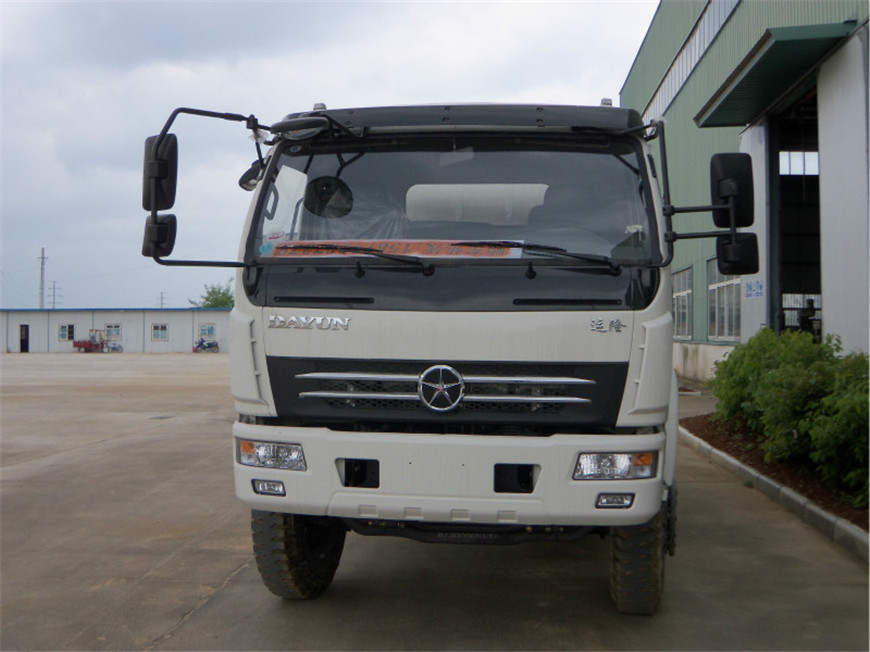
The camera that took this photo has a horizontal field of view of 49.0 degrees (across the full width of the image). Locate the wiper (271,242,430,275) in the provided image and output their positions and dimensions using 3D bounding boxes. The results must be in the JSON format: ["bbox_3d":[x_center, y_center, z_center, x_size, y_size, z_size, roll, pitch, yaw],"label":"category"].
[{"bbox_3d":[-0.382,-0.313,4.530,0.770,0.135,0.100,0,-1,7],"label":"wiper"}]

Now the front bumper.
[{"bbox_3d":[0.025,0.665,4.400,2.050,0.410,0.450,1,0,6],"label":"front bumper"}]

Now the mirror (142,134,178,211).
[{"bbox_3d":[-1.289,-0.720,4.480,0.180,0.350,0.085,0,-1,31],"label":"mirror"}]

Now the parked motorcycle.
[{"bbox_3d":[-16.660,1.430,70.000,1.850,1.070,0.700,0,0,-3],"label":"parked motorcycle"}]

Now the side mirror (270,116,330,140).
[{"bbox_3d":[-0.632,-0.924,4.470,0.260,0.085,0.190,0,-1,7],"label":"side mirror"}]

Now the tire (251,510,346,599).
[{"bbox_3d":[-0.745,1.035,5.420,0.270,1.030,1.030,1,0,7],"label":"tire"}]

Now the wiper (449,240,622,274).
[{"bbox_3d":[0.455,-0.320,4.440,0.800,0.150,0.120,1,0,6],"label":"wiper"}]

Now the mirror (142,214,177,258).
[{"bbox_3d":[-1.293,-0.421,4.480,0.175,0.195,0.085,0,-1,31],"label":"mirror"}]

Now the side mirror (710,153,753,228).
[{"bbox_3d":[1.345,-0.614,4.330,0.180,0.340,0.085,0,-1,4],"label":"side mirror"}]

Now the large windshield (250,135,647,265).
[{"bbox_3d":[0.065,-0.620,4.660,1.960,0.660,0.340,1,0,6],"label":"large windshield"}]

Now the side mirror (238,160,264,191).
[{"bbox_3d":[-0.938,-0.766,4.880,0.170,0.080,0.150,-45,25,-27],"label":"side mirror"}]

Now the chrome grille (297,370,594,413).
[{"bbox_3d":[0.030,0.294,4.380,1.390,0.190,0.110,0,-1,7],"label":"chrome grille"}]

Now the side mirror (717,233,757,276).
[{"bbox_3d":[1.410,-0.338,4.460,0.185,0.195,0.090,1,0,-12],"label":"side mirror"}]

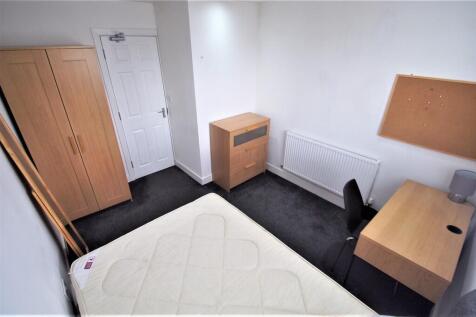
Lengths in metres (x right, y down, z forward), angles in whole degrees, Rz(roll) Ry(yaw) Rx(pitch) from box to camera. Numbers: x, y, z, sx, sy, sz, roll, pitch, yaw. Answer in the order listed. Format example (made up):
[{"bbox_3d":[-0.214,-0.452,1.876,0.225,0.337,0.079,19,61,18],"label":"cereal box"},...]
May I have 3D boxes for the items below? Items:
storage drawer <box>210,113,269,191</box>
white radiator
[{"bbox_3d":[0.030,-0.123,3.310,0.800,0.955,0.420,-22,36,-38],"label":"storage drawer"},{"bbox_3d":[1.143,0.086,2.832,0.095,0.580,1.176,-22,36,-38],"label":"white radiator"}]

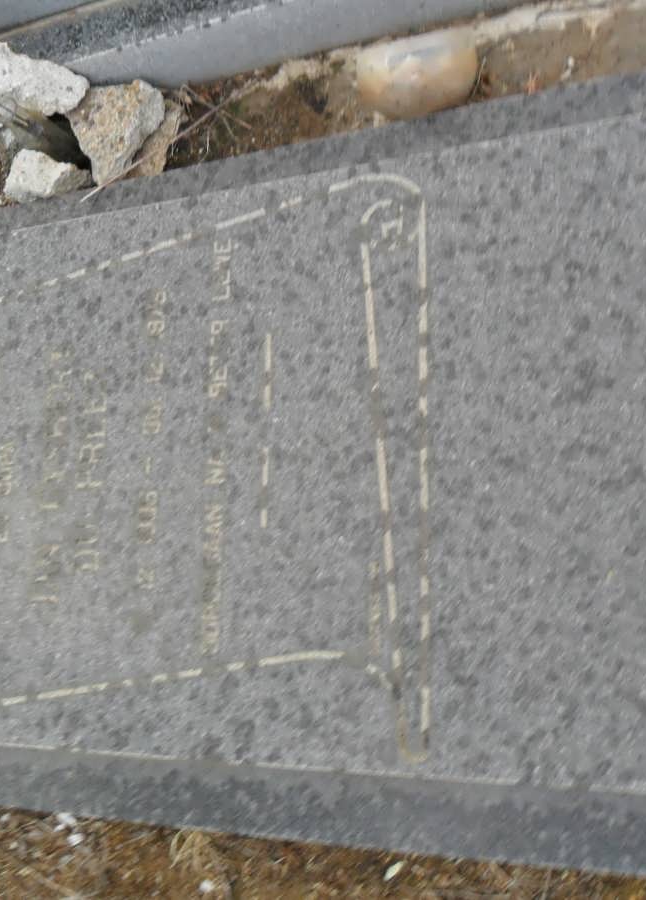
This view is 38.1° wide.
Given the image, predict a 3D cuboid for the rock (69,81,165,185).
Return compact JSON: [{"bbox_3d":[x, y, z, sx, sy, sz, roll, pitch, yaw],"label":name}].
[{"bbox_3d":[-0.343,-0.533,1.586,0.130,0.110,0.165,9,84,24],"label":"rock"}]

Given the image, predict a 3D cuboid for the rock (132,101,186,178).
[{"bbox_3d":[-0.297,-0.526,1.605,0.085,0.075,0.145,16,87,24],"label":"rock"}]

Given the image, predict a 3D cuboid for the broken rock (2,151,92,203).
[{"bbox_3d":[-0.479,-0.488,1.657,0.130,0.085,0.090,5,83,23],"label":"broken rock"}]

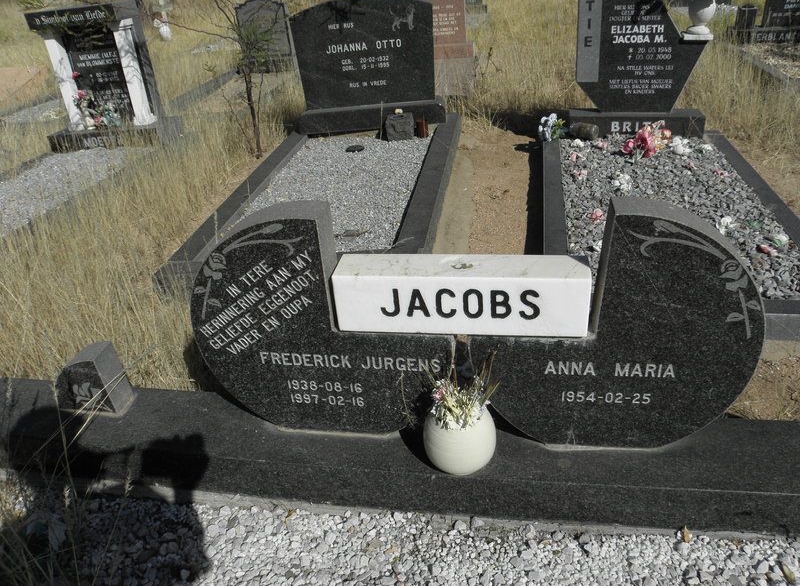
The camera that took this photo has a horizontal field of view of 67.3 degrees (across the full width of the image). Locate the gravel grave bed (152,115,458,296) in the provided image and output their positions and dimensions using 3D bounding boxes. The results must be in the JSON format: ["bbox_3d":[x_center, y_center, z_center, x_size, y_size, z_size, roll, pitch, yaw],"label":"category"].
[{"bbox_3d":[-0.319,-0.603,3.366,1.118,0.130,2.290,-1,31,9],"label":"gravel grave bed"}]

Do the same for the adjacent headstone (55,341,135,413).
[{"bbox_3d":[-0.850,0.228,1.629,0.171,0.174,0.079,1,32,12],"label":"adjacent headstone"}]

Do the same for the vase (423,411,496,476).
[{"bbox_3d":[0.130,0.311,1.329,0.161,0.144,0.161,1,32,12],"label":"vase"}]

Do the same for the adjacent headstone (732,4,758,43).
[{"bbox_3d":[3.332,-2.588,5.795,0.180,0.290,0.180,1,32,12],"label":"adjacent headstone"}]

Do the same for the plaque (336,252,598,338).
[{"bbox_3d":[0.127,0.002,1.261,0.517,0.133,0.098,1,32,12],"label":"plaque"}]

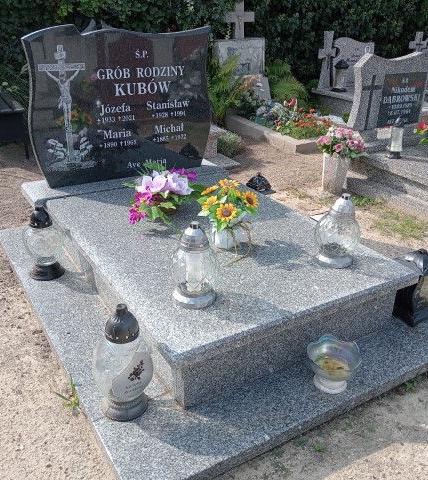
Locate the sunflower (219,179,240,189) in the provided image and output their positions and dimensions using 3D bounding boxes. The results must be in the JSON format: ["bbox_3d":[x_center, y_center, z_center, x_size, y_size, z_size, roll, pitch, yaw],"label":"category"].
[{"bbox_3d":[0.070,-0.245,2.243,0.089,0.027,0.085,1,25,2],"label":"sunflower"}]

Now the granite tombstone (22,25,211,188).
[{"bbox_3d":[-0.517,-0.815,3.077,1.118,0.884,0.072,-14,29,-27],"label":"granite tombstone"}]

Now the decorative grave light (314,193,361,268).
[{"bbox_3d":[0.523,-0.047,2.163,0.194,0.299,0.194,1,25,0],"label":"decorative grave light"}]

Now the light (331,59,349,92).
[{"bbox_3d":[1.490,-1.915,6.002,0.170,0.345,0.170,-14,29,-27],"label":"light"}]

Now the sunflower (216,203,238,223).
[{"bbox_3d":[0.055,-0.118,2.259,0.086,0.082,0.036,1,0,1],"label":"sunflower"}]

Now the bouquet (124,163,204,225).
[{"bbox_3d":[-0.250,-0.223,2.590,0.393,0.228,0.285,-7,26,-17],"label":"bouquet"}]

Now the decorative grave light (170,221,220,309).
[{"bbox_3d":[-0.070,0.077,1.859,0.182,0.304,0.182,1,25,0],"label":"decorative grave light"}]

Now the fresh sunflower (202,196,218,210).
[{"bbox_3d":[-0.018,-0.160,2.259,0.068,0.032,0.068,-43,33,-1],"label":"fresh sunflower"}]

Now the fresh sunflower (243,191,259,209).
[{"bbox_3d":[0.167,-0.180,2.294,0.071,0.032,0.071,-22,77,-40],"label":"fresh sunflower"}]

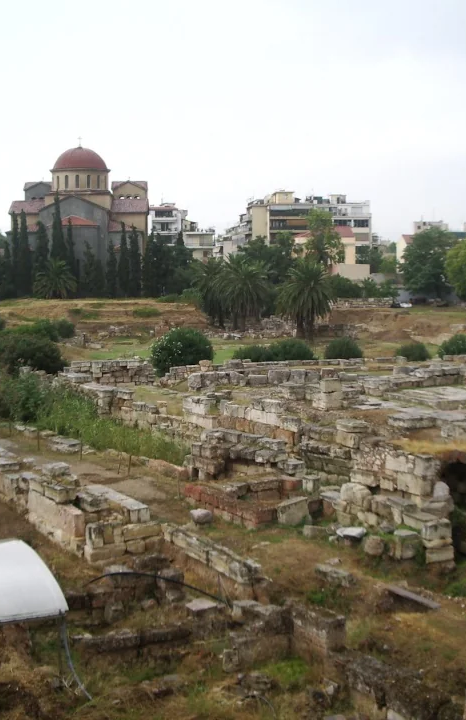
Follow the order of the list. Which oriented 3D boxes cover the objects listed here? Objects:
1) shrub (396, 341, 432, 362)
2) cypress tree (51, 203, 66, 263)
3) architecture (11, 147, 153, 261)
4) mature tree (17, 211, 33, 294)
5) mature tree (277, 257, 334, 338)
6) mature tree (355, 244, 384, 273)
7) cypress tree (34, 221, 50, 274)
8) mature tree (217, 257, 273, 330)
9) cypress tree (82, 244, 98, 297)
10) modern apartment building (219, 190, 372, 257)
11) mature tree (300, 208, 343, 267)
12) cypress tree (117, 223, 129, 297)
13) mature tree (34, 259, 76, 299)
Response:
[{"bbox_3d":[14.880,-0.660,80.000,2.970,1.900,2.700,0,4,0],"label":"shrub"},{"bbox_3d":[-28.945,-18.744,161.000,2.650,17.090,2.650,0,4,0],"label":"cypress tree"},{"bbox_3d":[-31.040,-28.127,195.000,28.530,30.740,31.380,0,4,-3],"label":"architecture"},{"bbox_3d":[-34.206,-17.391,160.000,2.640,14.180,2.640,0,4,0],"label":"mature tree"},{"bbox_3d":[8.370,-7.210,112.000,6.460,9.460,6.400,0,4,0],"label":"mature tree"},{"bbox_3d":[24.189,-16.215,172.000,4.960,8.510,4.960,0,4,0],"label":"mature tree"},{"bbox_3d":[-31.570,-16.730,160.000,2.640,12.530,2.600,0,4,0],"label":"cypress tree"},{"bbox_3d":[1.320,-8.422,122.000,7.290,9.680,7.290,0,4,0],"label":"mature tree"},{"bbox_3d":[-23.950,-14.850,162.000,2.670,8.850,2.500,0,4,0],"label":"cypress tree"},{"bbox_3d":[14.295,-25.516,222.000,33.430,23.540,17.000,0,4,0],"label":"modern apartment building"},{"bbox_3d":[13.113,-15.617,143.000,6.630,13.410,6.300,0,4,0],"label":"mature tree"},{"bbox_3d":[-17.148,-15.504,152.000,2.036,11.432,1.975,0,4,0],"label":"cypress tree"},{"bbox_3d":[-26.850,-12.259,146.000,6.318,6.017,6.128,0,4,0],"label":"mature tree"}]

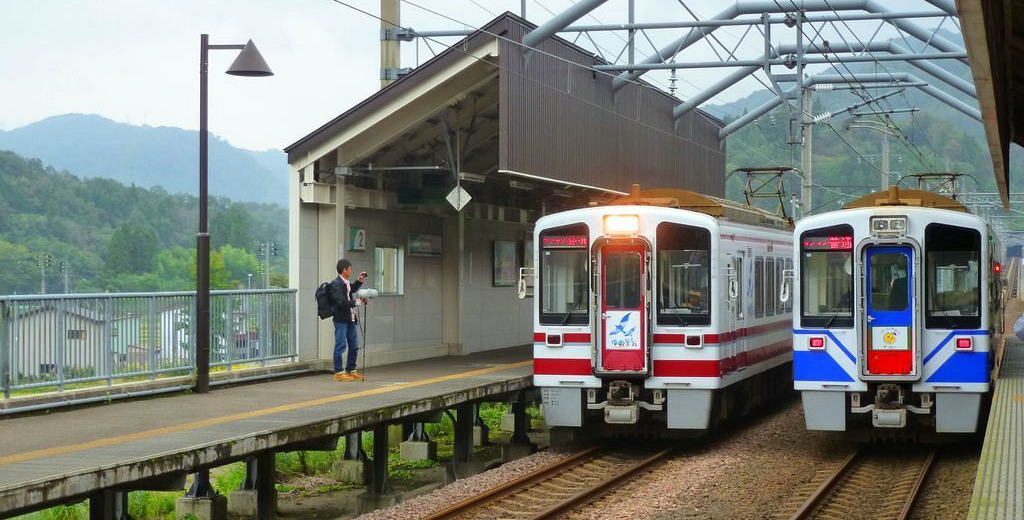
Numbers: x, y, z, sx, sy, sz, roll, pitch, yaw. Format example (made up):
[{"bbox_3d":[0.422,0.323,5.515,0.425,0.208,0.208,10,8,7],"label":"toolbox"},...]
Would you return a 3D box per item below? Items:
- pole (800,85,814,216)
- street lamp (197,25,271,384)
[{"bbox_3d":[11.560,-1.720,75.500,0.410,10.500,0.410,0,0,15],"label":"pole"},{"bbox_3d":[-3.530,-0.590,24.500,1.010,4.600,0.620,0,0,15],"label":"street lamp"}]

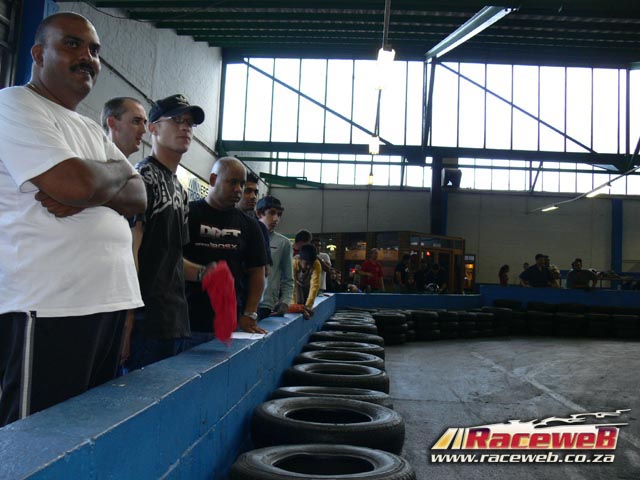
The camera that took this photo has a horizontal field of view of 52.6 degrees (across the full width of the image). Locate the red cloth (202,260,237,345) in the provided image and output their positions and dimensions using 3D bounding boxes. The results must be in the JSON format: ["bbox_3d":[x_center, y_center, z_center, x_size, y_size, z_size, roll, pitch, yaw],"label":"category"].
[{"bbox_3d":[-0.416,0.256,2.650,0.120,0.340,0.130,0,-4,37],"label":"red cloth"}]

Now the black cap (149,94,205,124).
[{"bbox_3d":[-0.605,-0.551,2.730,0.250,0.130,0.170,0,-3,29],"label":"black cap"}]

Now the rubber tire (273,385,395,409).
[{"bbox_3d":[0.052,0.848,3.200,0.610,0.180,0.610,2,-3,0],"label":"rubber tire"}]

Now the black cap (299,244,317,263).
[{"bbox_3d":[-0.118,0.127,6.100,0.170,0.140,0.220,3,17,-20],"label":"black cap"}]

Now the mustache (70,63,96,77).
[{"bbox_3d":[-0.620,-0.449,1.700,0.030,0.028,0.075,0,-4,37],"label":"mustache"}]

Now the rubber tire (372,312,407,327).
[{"bbox_3d":[1.004,1.184,9.700,0.600,0.170,0.600,2,-3,0],"label":"rubber tire"}]

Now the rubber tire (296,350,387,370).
[{"bbox_3d":[0.131,0.864,4.350,0.610,0.180,0.610,2,-3,0],"label":"rubber tire"}]

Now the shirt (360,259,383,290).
[{"bbox_3d":[1.114,0.768,14.000,0.500,0.680,0.280,1,-3,21],"label":"shirt"}]

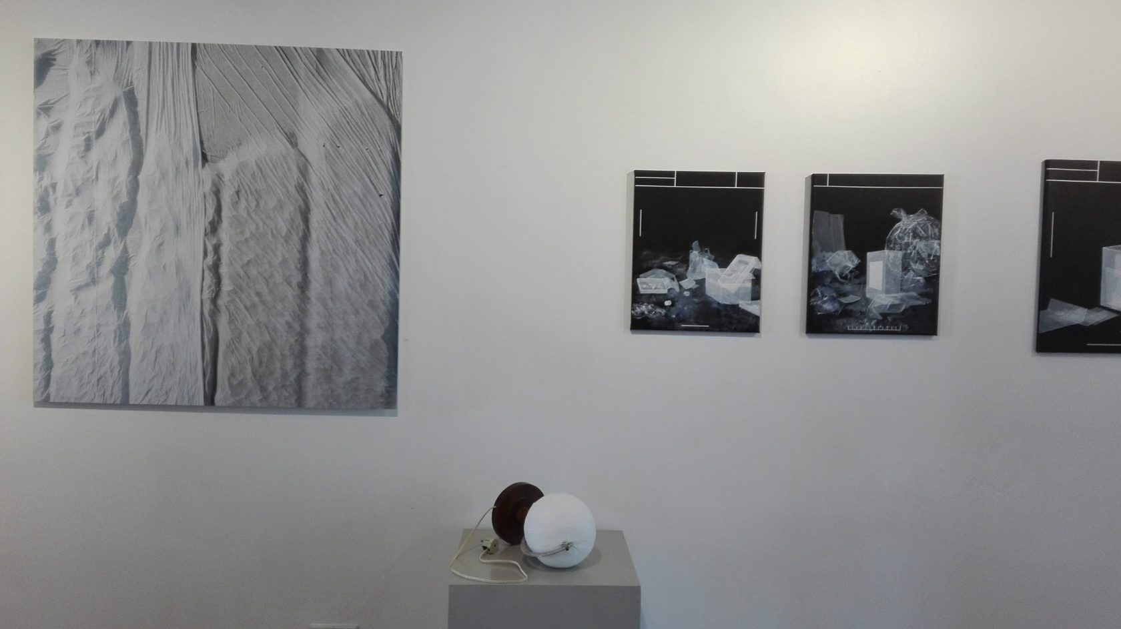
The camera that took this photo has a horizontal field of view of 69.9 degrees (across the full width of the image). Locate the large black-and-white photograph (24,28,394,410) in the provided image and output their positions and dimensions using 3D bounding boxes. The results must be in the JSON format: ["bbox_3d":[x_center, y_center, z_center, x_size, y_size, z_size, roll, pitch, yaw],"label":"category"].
[{"bbox_3d":[-0.969,-0.248,2.276,1.032,1.014,0.025,1,2,0],"label":"large black-and-white photograph"}]

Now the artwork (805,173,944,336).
[{"bbox_3d":[0.893,-0.170,2.284,0.373,0.453,0.020,1,2,0],"label":"artwork"}]

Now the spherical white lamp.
[{"bbox_3d":[-0.002,0.539,2.003,0.184,0.180,0.182,1,2,0],"label":"spherical white lamp"}]

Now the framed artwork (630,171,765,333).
[{"bbox_3d":[0.389,-0.178,2.285,0.369,0.453,0.020,1,2,0],"label":"framed artwork"}]

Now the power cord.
[{"bbox_3d":[-0.173,0.572,2.018,0.200,0.104,0.280,1,2,0],"label":"power cord"}]

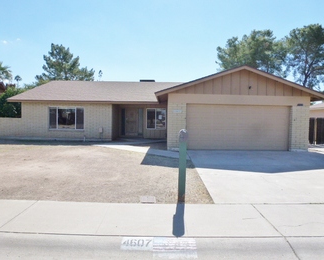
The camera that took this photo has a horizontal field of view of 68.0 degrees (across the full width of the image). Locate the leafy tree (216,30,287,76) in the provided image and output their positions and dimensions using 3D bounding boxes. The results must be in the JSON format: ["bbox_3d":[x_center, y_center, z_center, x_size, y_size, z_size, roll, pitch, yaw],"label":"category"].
[{"bbox_3d":[11.082,-6.025,30.246,8.800,12.826,8.200,1,2,1],"label":"leafy tree"}]

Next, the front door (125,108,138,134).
[{"bbox_3d":[-2.264,-0.607,18.000,0.930,2.040,0.080,1,2,1],"label":"front door"}]

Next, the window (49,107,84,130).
[{"bbox_3d":[-6.212,-0.719,15.700,2.260,1.500,0.120,1,2,1],"label":"window"}]

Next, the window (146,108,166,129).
[{"bbox_3d":[-0.404,-0.772,17.000,1.370,1.500,0.120,1,2,1],"label":"window"}]

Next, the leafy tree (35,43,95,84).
[{"bbox_3d":[-12.548,-5.661,31.217,8.000,11.282,7.600,1,2,1],"label":"leafy tree"}]

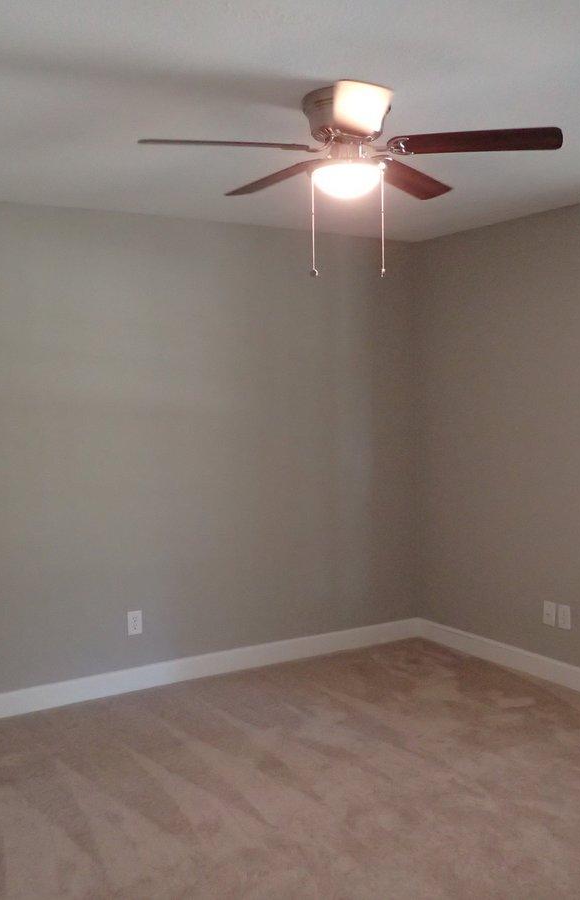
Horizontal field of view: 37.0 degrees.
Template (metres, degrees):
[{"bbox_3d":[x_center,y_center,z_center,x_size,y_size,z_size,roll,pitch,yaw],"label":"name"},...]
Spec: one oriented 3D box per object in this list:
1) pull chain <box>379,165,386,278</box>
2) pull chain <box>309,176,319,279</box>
[{"bbox_3d":[0.293,-0.724,2.750,0.023,0.356,0.023,-1,4,0],"label":"pull chain"},{"bbox_3d":[0.076,-0.710,2.751,0.027,0.317,0.027,-1,4,0],"label":"pull chain"}]

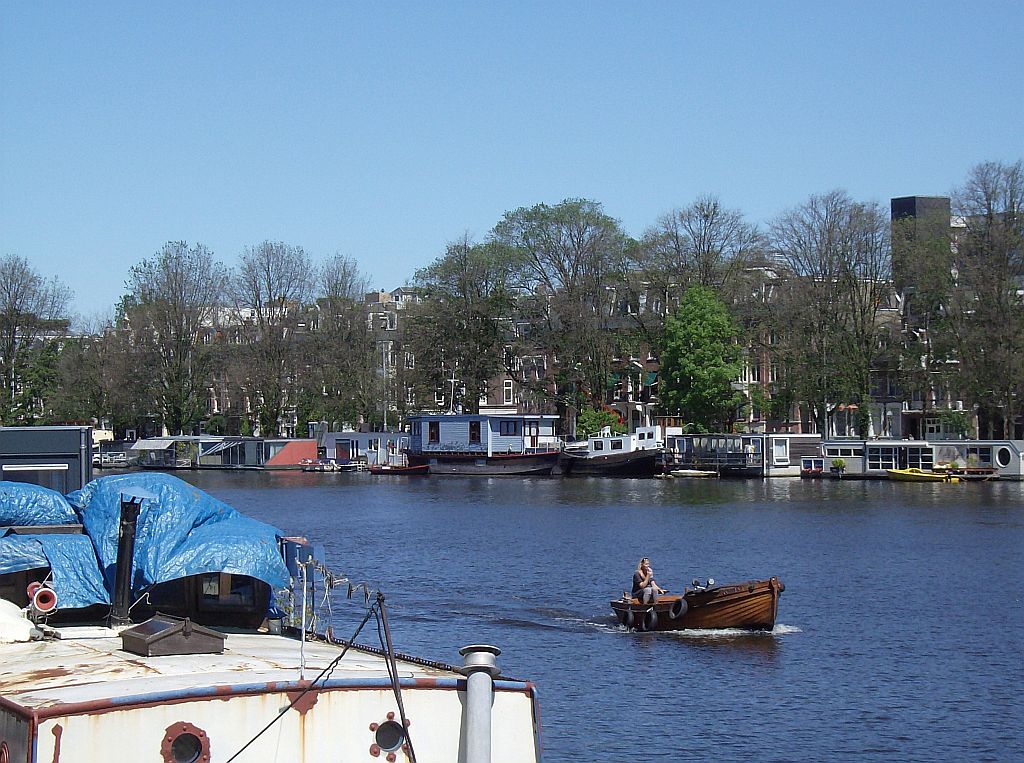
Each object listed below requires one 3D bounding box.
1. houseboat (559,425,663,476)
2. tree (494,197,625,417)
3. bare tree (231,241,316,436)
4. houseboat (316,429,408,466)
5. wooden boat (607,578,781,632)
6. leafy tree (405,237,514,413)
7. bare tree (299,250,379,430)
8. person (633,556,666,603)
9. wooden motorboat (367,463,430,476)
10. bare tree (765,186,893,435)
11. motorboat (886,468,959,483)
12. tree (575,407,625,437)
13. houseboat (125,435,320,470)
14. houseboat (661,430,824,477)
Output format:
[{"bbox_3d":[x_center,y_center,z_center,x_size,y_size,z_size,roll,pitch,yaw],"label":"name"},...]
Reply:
[{"bbox_3d":[7.454,5.327,240.000,8.400,3.880,3.000,0,-1,22],"label":"houseboat"},{"bbox_3d":[3.910,-4.484,257.035,10.964,20.537,10.964,0,-1,0],"label":"tree"},{"bbox_3d":[-21.550,-3.162,288.000,7.800,19.160,7.800,0,-1,0],"label":"bare tree"},{"bbox_3d":[-11.147,5.746,259.727,9.040,3.144,4.500,-1,-1,42],"label":"houseboat"},{"bbox_3d":[3.785,4.518,64.000,4.600,1.200,1.850,-1,-1,43],"label":"wooden boat"},{"bbox_3d":[-4.414,-3.027,268.000,9.000,18.330,9.000,0,-1,0],"label":"leafy tree"},{"bbox_3d":[-14.860,-2.534,273.042,7.537,17.029,7.537,0,-1,0],"label":"bare tree"},{"bbox_3d":[2.800,4.205,64.900,0.800,1.220,0.520,-1,-1,40],"label":"person"},{"bbox_3d":[-8.867,6.836,249.000,5.100,0.940,1.800,0,-1,25],"label":"wooden motorboat"},{"bbox_3d":[24.581,-4.476,246.000,9.300,20.530,9.500,0,-1,0],"label":"bare tree"},{"bbox_3d":[29.235,6.684,227.000,5.200,0.980,1.900,0,-1,20],"label":"motorboat"},{"bbox_3d":[6.973,3.825,254.000,3.700,3.670,3.900,0,-1,0],"label":"tree"},{"bbox_3d":[-24.714,6.115,271.769,17.619,2.701,5.200,-1,-1,42],"label":"houseboat"},{"bbox_3d":[16.952,5.473,236.060,10.894,3.111,5.000,-1,-1,42],"label":"houseboat"}]

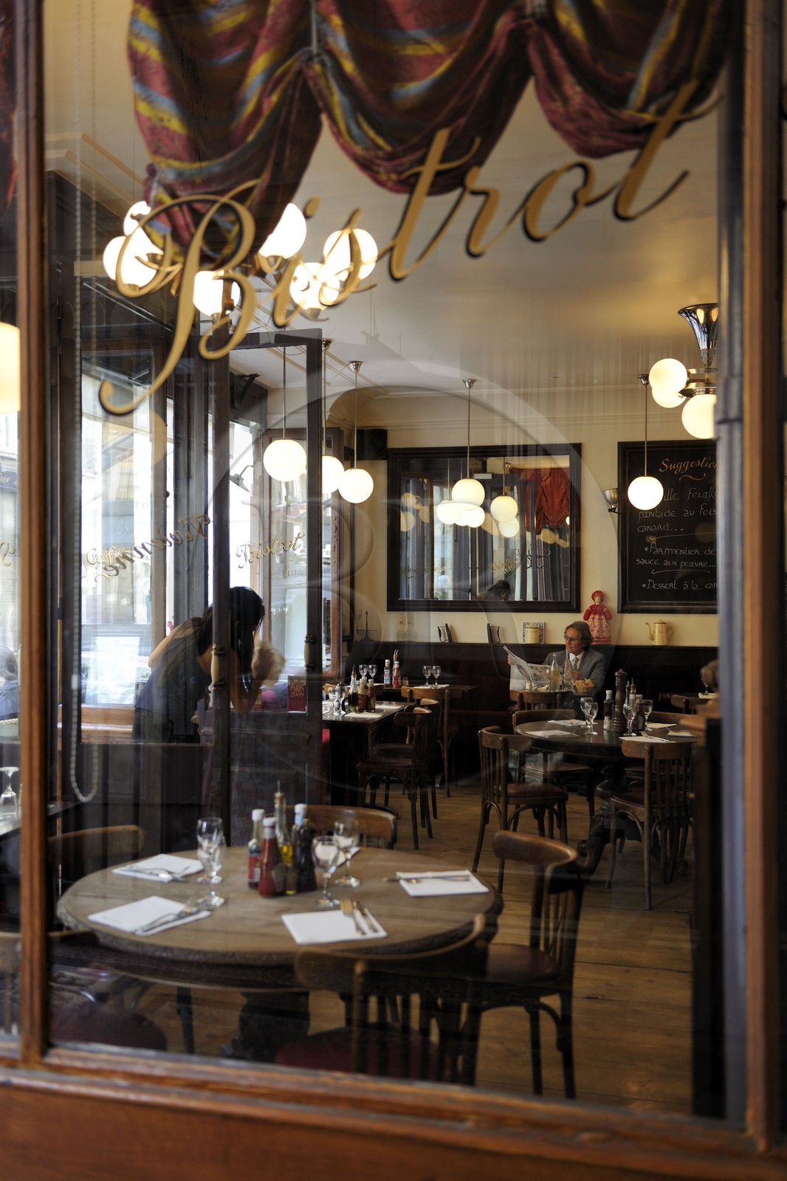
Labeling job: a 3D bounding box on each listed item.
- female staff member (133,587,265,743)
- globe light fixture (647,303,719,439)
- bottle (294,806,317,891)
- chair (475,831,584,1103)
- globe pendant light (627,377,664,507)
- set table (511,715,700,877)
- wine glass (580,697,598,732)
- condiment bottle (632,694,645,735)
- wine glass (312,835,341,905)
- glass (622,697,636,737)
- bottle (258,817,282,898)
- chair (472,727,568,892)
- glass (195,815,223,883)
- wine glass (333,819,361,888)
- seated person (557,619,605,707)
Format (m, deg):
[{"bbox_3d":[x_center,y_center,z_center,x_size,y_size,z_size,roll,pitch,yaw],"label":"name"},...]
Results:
[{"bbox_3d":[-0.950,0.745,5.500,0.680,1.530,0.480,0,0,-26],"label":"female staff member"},{"bbox_3d":[1.726,-1.178,6.130,0.680,0.700,0.680,0,0,11],"label":"globe light fixture"},{"bbox_3d":[-0.227,0.655,2.835,0.056,0.210,0.056,0,0,-5],"label":"bottle"},{"bbox_3d":[0.279,1.130,3.139,0.500,0.810,0.440,0,0,-10],"label":"chair"},{"bbox_3d":[1.855,-1.089,8.200,0.255,0.985,0.255,0,0,14],"label":"globe pendant light"},{"bbox_3d":[1.231,1.168,6.275,1.120,0.752,1.120,0,0,14],"label":"set table"},{"bbox_3d":[1.115,0.709,6.342,0.070,0.166,0.070,0,0,14],"label":"wine glass"},{"bbox_3d":[1.303,0.650,5.910,0.057,0.190,0.057,0,0,9],"label":"condiment bottle"},{"bbox_3d":[-0.166,0.698,2.779,0.071,0.167,0.071,0,0,0],"label":"wine glass"},{"bbox_3d":[1.228,0.668,5.790,0.069,0.158,0.069,0,0,11],"label":"glass"},{"bbox_3d":[-0.314,0.676,2.845,0.059,0.188,0.059,0,0,-6],"label":"bottle"},{"bbox_3d":[0.675,1.120,5.810,0.480,0.785,0.420,0,0,-14],"label":"chair"},{"bbox_3d":[-0.483,0.680,2.925,0.069,0.158,0.069,0,0,-9],"label":"glass"},{"bbox_3d":[-0.119,0.682,2.900,0.069,0.158,0.069,0,0,-2],"label":"wine glass"},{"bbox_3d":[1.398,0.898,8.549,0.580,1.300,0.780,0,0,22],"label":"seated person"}]

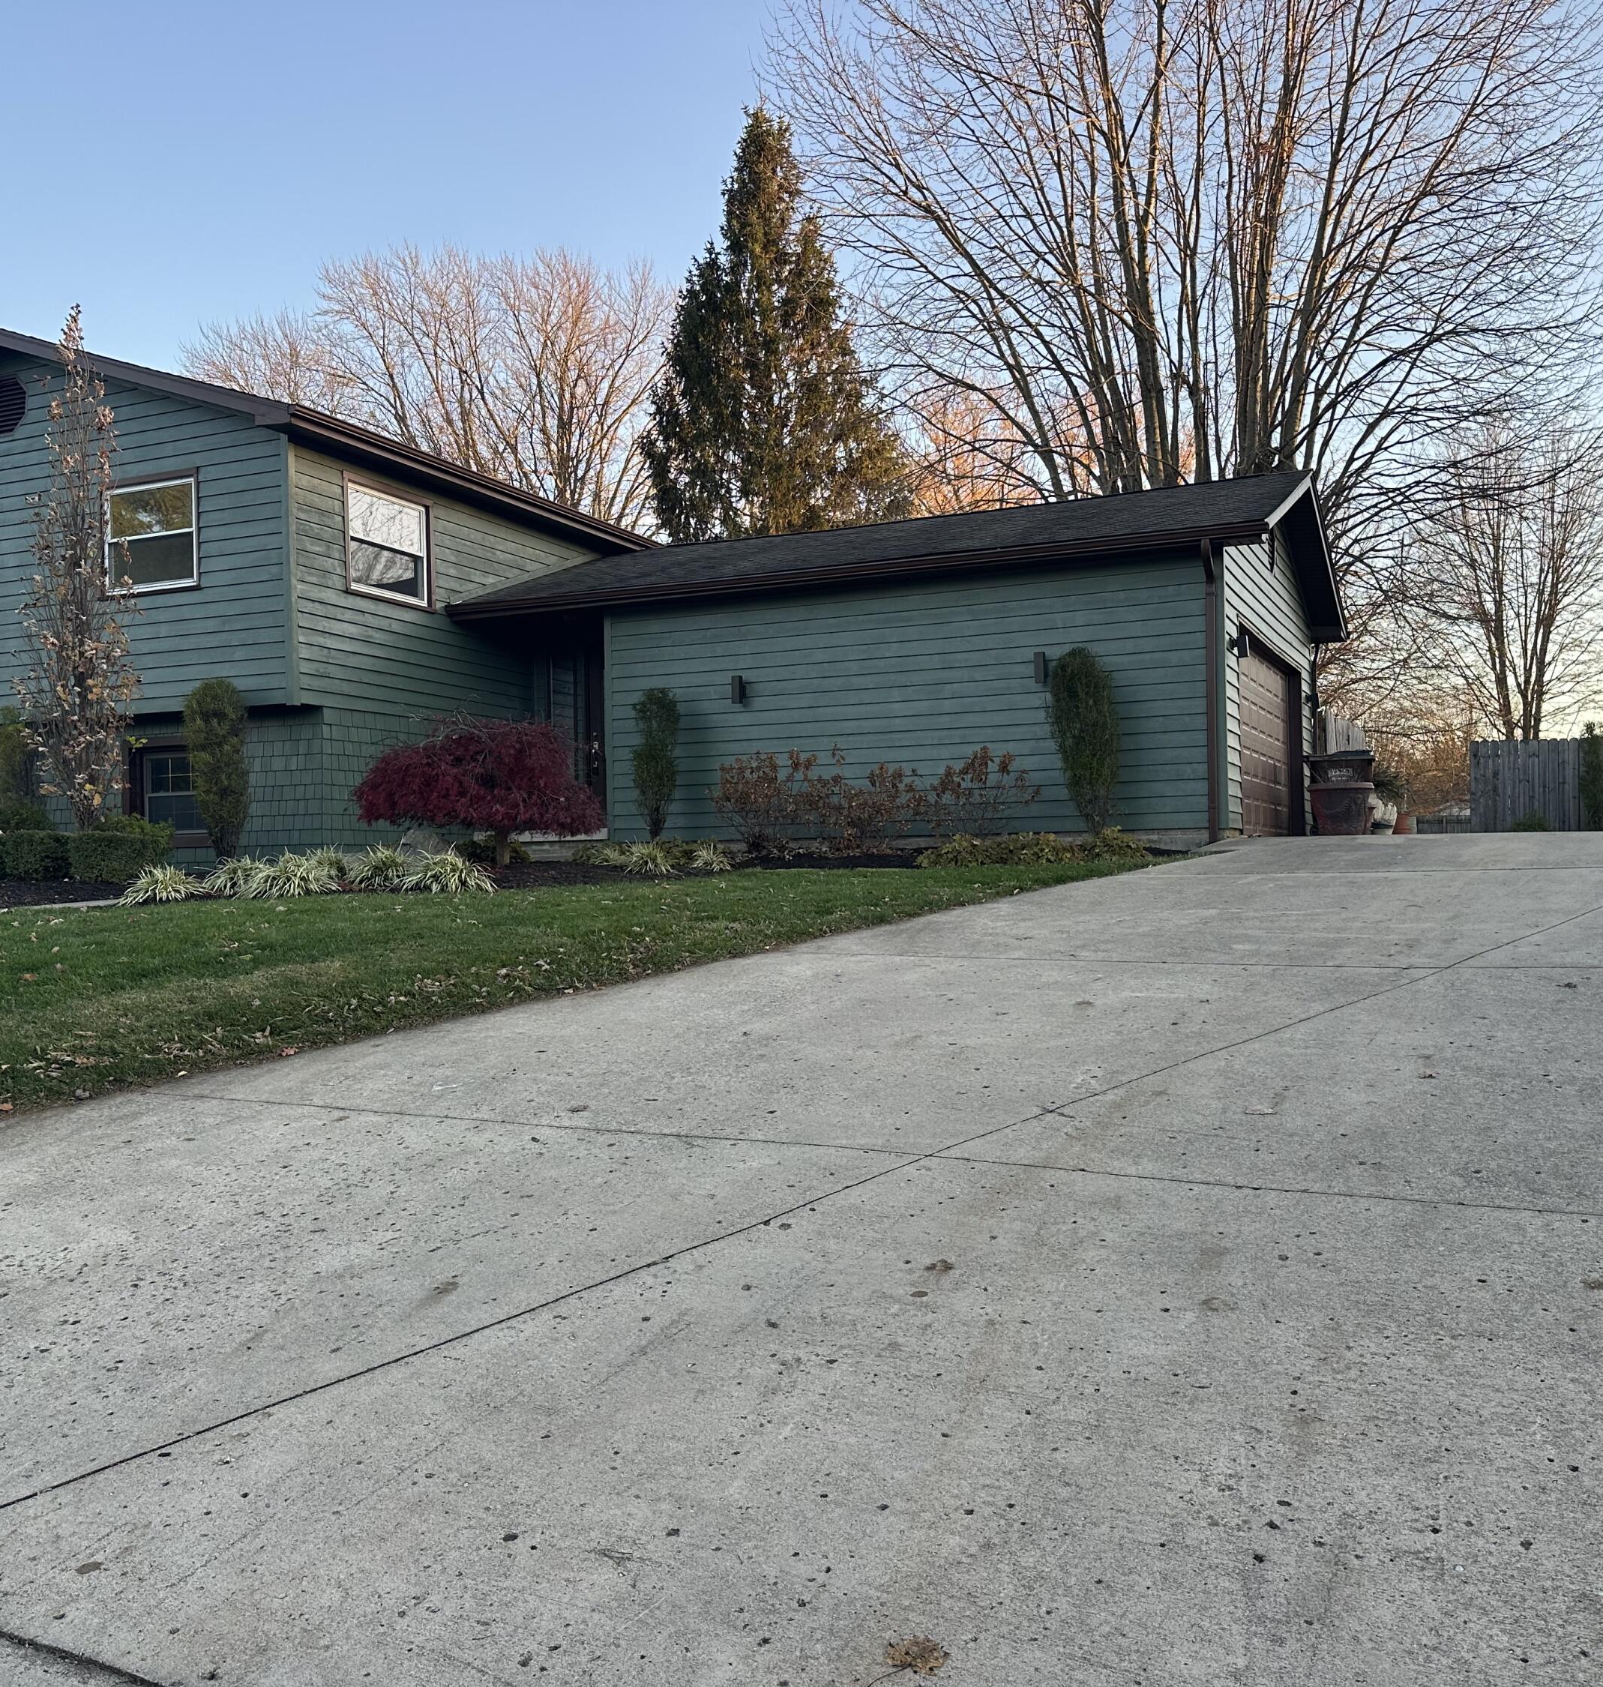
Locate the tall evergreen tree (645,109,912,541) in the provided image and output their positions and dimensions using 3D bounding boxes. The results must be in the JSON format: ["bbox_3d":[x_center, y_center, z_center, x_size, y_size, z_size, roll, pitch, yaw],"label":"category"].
[{"bbox_3d":[-0.437,-7.048,31.000,5.800,15.140,5.800,-1,-1,25],"label":"tall evergreen tree"}]

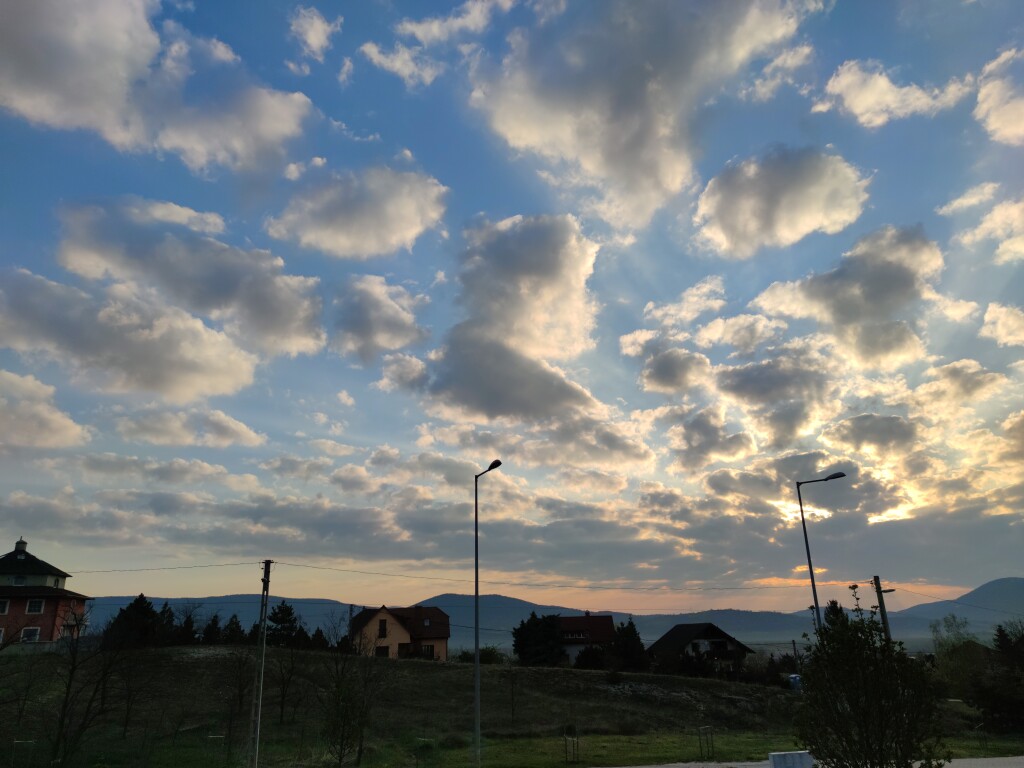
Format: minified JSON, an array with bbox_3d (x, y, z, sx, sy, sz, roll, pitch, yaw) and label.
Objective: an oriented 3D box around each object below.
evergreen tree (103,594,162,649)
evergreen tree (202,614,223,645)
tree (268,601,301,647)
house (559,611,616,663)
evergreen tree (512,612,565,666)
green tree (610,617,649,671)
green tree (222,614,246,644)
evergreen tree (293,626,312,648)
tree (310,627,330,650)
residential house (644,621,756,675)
[{"bbox_3d":[-41.692,26.092,78.000,5.860,5.570,5.560,8,-22,-26],"label":"evergreen tree"},{"bbox_3d":[-34.706,28.354,82.000,2.350,3.250,2.350,6,-21,-21],"label":"evergreen tree"},{"bbox_3d":[-24.413,25.677,76.000,3.200,4.637,3.200,-1,-19,0],"label":"tree"},{"bbox_3d":[8.586,34.682,96.000,10.600,7.200,9.000,-1,-19,0],"label":"house"},{"bbox_3d":[3.130,31.296,87.000,6.000,6.000,6.000,-1,-19,0],"label":"evergreen tree"},{"bbox_3d":[14.232,31.432,86.000,4.550,6.140,4.550,-4,-20,8],"label":"green tree"},{"bbox_3d":[-29.682,26.375,76.000,2.100,3.167,2.100,-1,-19,0],"label":"green tree"},{"bbox_3d":[-25.497,30.706,86.000,2.200,2.500,2.200,4,-20,-15],"label":"evergreen tree"},{"bbox_3d":[-21.022,27.945,78.000,1.900,2.421,1.900,-1,-19,0],"label":"tree"},{"bbox_3d":[25.516,36.731,98.000,10.400,6.864,9.905,2,-19,-9],"label":"residential house"}]

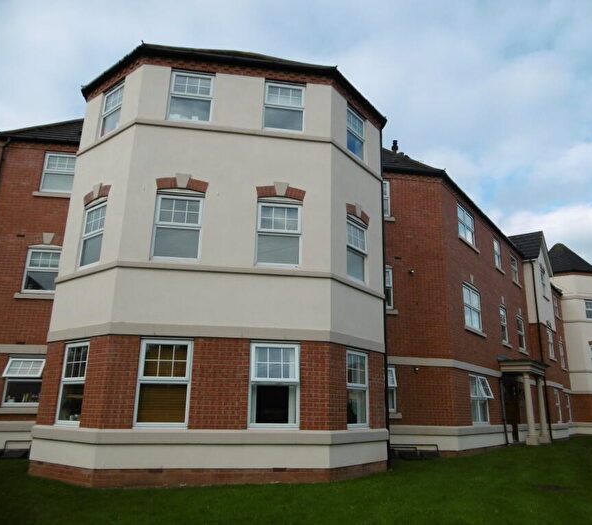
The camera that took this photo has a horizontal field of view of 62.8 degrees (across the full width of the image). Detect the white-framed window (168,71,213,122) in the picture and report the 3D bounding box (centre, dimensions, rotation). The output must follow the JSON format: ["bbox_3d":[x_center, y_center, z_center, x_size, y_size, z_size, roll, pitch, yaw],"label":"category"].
[{"bbox_3d":[-2.110,-3.306,9.789,0.840,1.101,0.100,4,-16,-8],"label":"white-framed window"}]

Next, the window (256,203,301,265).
[{"bbox_3d":[-0.312,-0.529,9.281,0.875,1.277,0.100,3,-17,-8],"label":"window"}]

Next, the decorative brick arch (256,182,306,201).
[{"bbox_3d":[-0.294,-1.375,9.464,0.975,0.367,0.100,4,-16,-8],"label":"decorative brick arch"}]

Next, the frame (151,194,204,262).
[{"bbox_3d":[-2.186,-0.638,9.017,0.865,1.267,0.100,3,-17,-8],"label":"frame"}]

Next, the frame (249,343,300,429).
[{"bbox_3d":[-0.380,2.140,8.509,0.883,1.454,0.120,4,-16,-8],"label":"frame"}]

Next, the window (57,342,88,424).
[{"bbox_3d":[-4.000,2.171,8.733,0.885,1.463,0.100,-12,-21,37],"label":"window"}]

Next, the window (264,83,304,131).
[{"bbox_3d":[-0.244,-3.184,10.063,0.821,1.094,0.100,4,-16,-8],"label":"window"}]

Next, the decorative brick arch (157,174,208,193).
[{"bbox_3d":[-2.145,-1.495,9.192,0.971,0.362,0.100,4,-16,-8],"label":"decorative brick arch"}]

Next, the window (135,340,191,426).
[{"bbox_3d":[-2.258,2.053,8.332,0.896,1.458,0.120,3,-17,-7],"label":"window"}]

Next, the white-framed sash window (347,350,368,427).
[{"bbox_3d":[1.183,2.450,9.359,0.100,1.408,0.875,-11,-21,36],"label":"white-framed sash window"}]

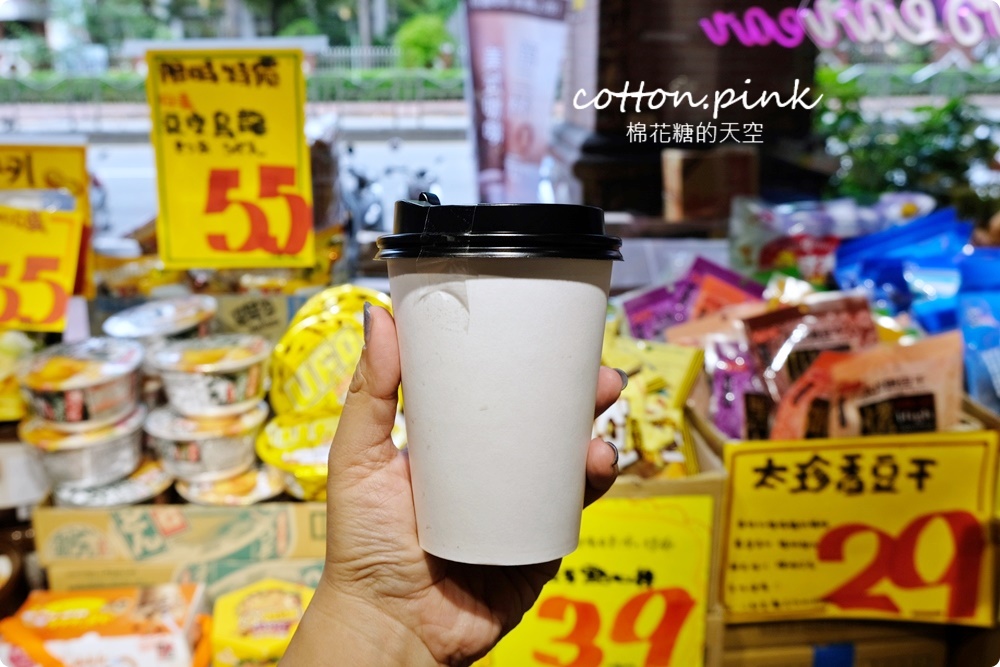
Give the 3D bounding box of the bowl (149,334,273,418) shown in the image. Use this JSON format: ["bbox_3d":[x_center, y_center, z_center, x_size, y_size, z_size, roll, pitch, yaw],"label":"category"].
[{"bbox_3d":[-0.357,0.055,0.943,0.141,0.067,0.141,1,19,0],"label":"bowl"}]

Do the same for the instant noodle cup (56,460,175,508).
[{"bbox_3d":[-0.495,0.224,0.978,0.141,0.076,0.141,0,20,0],"label":"instant noodle cup"}]

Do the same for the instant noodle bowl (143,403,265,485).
[{"bbox_3d":[-0.359,0.136,0.933,0.141,0.076,0.141,0,20,0],"label":"instant noodle bowl"}]

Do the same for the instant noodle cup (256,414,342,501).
[{"bbox_3d":[-0.238,0.179,1.021,0.178,0.066,0.178,0,20,0],"label":"instant noodle cup"}]

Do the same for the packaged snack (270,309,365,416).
[{"bbox_3d":[-0.203,0.062,0.978,0.175,0.175,0.064,0,-17,2],"label":"packaged snack"}]

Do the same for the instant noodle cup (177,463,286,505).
[{"bbox_3d":[-0.350,0.226,0.988,0.141,0.076,0.141,0,20,0],"label":"instant noodle cup"}]

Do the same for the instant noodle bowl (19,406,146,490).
[{"bbox_3d":[-0.528,0.141,0.964,0.141,0.067,0.141,2,23,-1],"label":"instant noodle bowl"}]

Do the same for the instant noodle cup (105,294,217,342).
[{"bbox_3d":[-0.445,0.007,1.008,0.144,0.068,0.144,-4,23,0],"label":"instant noodle cup"}]

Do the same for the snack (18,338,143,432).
[{"bbox_3d":[-0.524,0.067,0.957,0.141,0.067,0.141,1,26,0],"label":"snack"}]

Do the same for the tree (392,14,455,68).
[{"bbox_3d":[-2.550,-9.532,25.000,1.950,2.200,1.950,0,20,0],"label":"tree"}]

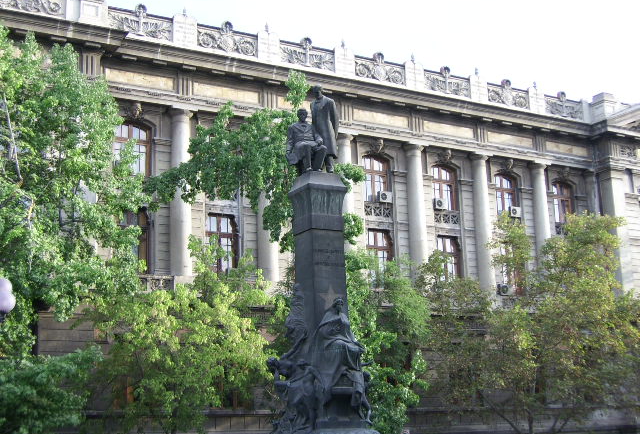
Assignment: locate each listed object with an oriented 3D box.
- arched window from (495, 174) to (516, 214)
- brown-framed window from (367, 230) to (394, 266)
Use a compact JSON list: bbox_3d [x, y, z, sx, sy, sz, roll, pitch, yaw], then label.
[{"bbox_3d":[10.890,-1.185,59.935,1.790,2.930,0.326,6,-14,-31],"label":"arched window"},{"bbox_3d":[3.153,2.230,54.114,1.767,3.162,0.326,6,-14,-31],"label":"brown-framed window"}]

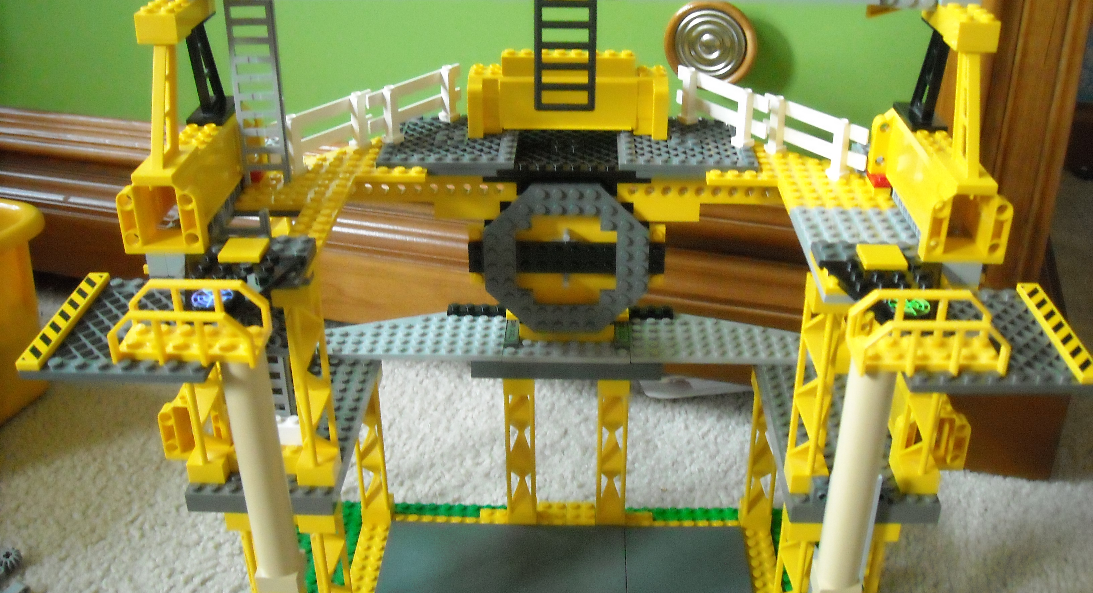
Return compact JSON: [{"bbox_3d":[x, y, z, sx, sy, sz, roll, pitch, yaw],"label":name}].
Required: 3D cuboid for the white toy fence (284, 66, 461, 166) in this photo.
[{"bbox_3d":[-0.082,-0.085,0.525,0.113,0.029,0.021,-20,33,-32],"label":"white toy fence"}]

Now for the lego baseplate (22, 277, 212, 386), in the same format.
[{"bbox_3d":[-0.147,0.011,0.403,0.064,0.005,0.064,1,30,1],"label":"lego baseplate"}]

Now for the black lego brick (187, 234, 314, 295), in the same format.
[{"bbox_3d":[-0.115,-0.013,0.437,0.043,0.013,0.027,0,28,2],"label":"black lego brick"}]

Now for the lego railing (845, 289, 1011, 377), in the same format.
[{"bbox_3d":[0.131,0.012,0.376,0.051,0.022,0.025,0,28,2],"label":"lego railing"}]

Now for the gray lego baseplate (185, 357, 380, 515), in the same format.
[{"bbox_3d":[-0.119,0.059,0.523,0.064,0.011,0.128,1,27,2],"label":"gray lego baseplate"}]

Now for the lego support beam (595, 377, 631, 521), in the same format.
[{"bbox_3d":[0.034,0.081,0.596,0.016,0.096,0.016,1,27,2],"label":"lego support beam"}]

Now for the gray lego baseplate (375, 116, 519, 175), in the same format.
[{"bbox_3d":[-0.046,-0.073,0.539,0.064,0.008,0.064,1,27,2],"label":"gray lego baseplate"}]

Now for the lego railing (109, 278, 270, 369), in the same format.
[{"bbox_3d":[-0.122,0.009,0.380,0.051,0.021,0.025,0,28,2],"label":"lego railing"}]

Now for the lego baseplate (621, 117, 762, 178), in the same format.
[{"bbox_3d":[0.066,-0.072,0.536,0.064,0.008,0.064,1,27,2],"label":"lego baseplate"}]

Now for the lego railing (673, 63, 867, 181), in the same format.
[{"bbox_3d":[0.102,-0.083,0.521,0.114,0.029,0.019,24,36,38],"label":"lego railing"}]

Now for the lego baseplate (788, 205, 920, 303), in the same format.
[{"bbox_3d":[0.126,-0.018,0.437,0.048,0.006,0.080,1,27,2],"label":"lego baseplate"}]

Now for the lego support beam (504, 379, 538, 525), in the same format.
[{"bbox_3d":[-0.014,0.080,0.597,0.016,0.096,0.016,1,27,2],"label":"lego support beam"}]

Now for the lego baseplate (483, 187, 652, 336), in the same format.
[{"bbox_3d":[0.010,-0.017,0.533,0.080,0.080,0.005,0,28,2],"label":"lego baseplate"}]

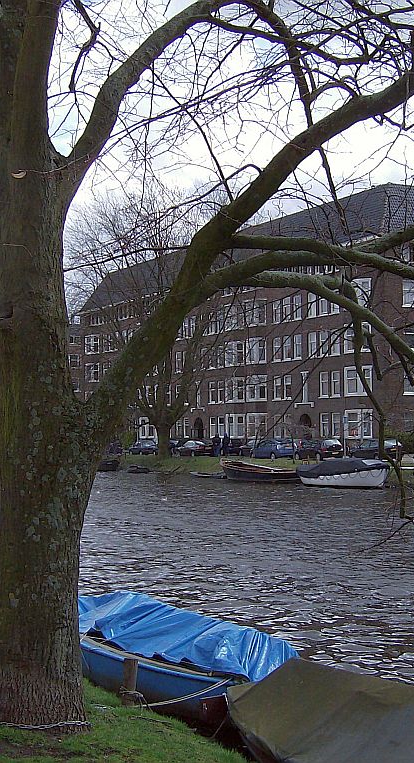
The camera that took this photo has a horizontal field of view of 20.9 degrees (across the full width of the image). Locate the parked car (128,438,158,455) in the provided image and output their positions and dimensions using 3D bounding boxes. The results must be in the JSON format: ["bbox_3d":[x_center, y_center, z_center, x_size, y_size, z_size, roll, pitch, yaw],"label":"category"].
[{"bbox_3d":[-5.860,6.159,106.000,1.620,1.410,3.750,2,-3,-28],"label":"parked car"}]

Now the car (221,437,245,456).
[{"bbox_3d":[2.434,5.295,89.500,1.710,1.450,4.200,2,-3,-29],"label":"car"}]

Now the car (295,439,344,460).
[{"bbox_3d":[8.117,4.801,79.500,1.700,1.440,4.000,2,-3,-30],"label":"car"}]

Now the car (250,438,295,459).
[{"bbox_3d":[5.100,4.980,83.500,1.740,1.480,4.300,2,-3,-30],"label":"car"}]

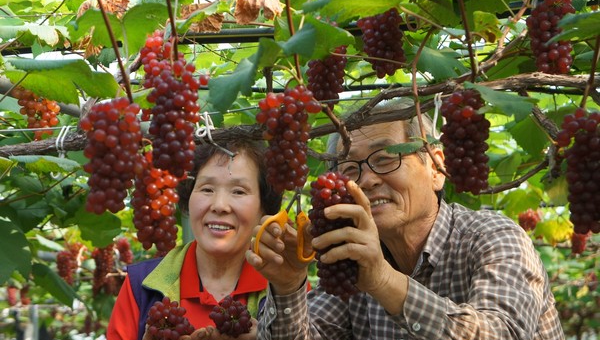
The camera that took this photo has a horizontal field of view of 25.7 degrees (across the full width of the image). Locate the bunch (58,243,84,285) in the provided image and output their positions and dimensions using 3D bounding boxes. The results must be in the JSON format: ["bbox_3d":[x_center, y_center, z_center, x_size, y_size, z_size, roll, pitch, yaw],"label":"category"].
[{"bbox_3d":[-0.786,0.320,4.500,0.090,0.150,0.085,0,-7,0],"label":"bunch"}]

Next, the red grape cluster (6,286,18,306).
[{"bbox_3d":[-1.968,0.859,9.000,0.082,0.140,0.080,0,-7,0],"label":"red grape cluster"}]

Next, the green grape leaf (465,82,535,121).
[{"bbox_3d":[0.296,-0.102,1.950,0.105,0.058,0.080,0,-7,0],"label":"green grape leaf"}]

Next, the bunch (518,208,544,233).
[{"bbox_3d":[0.754,0.164,4.300,0.078,0.085,0.073,0,-7,0],"label":"bunch"}]

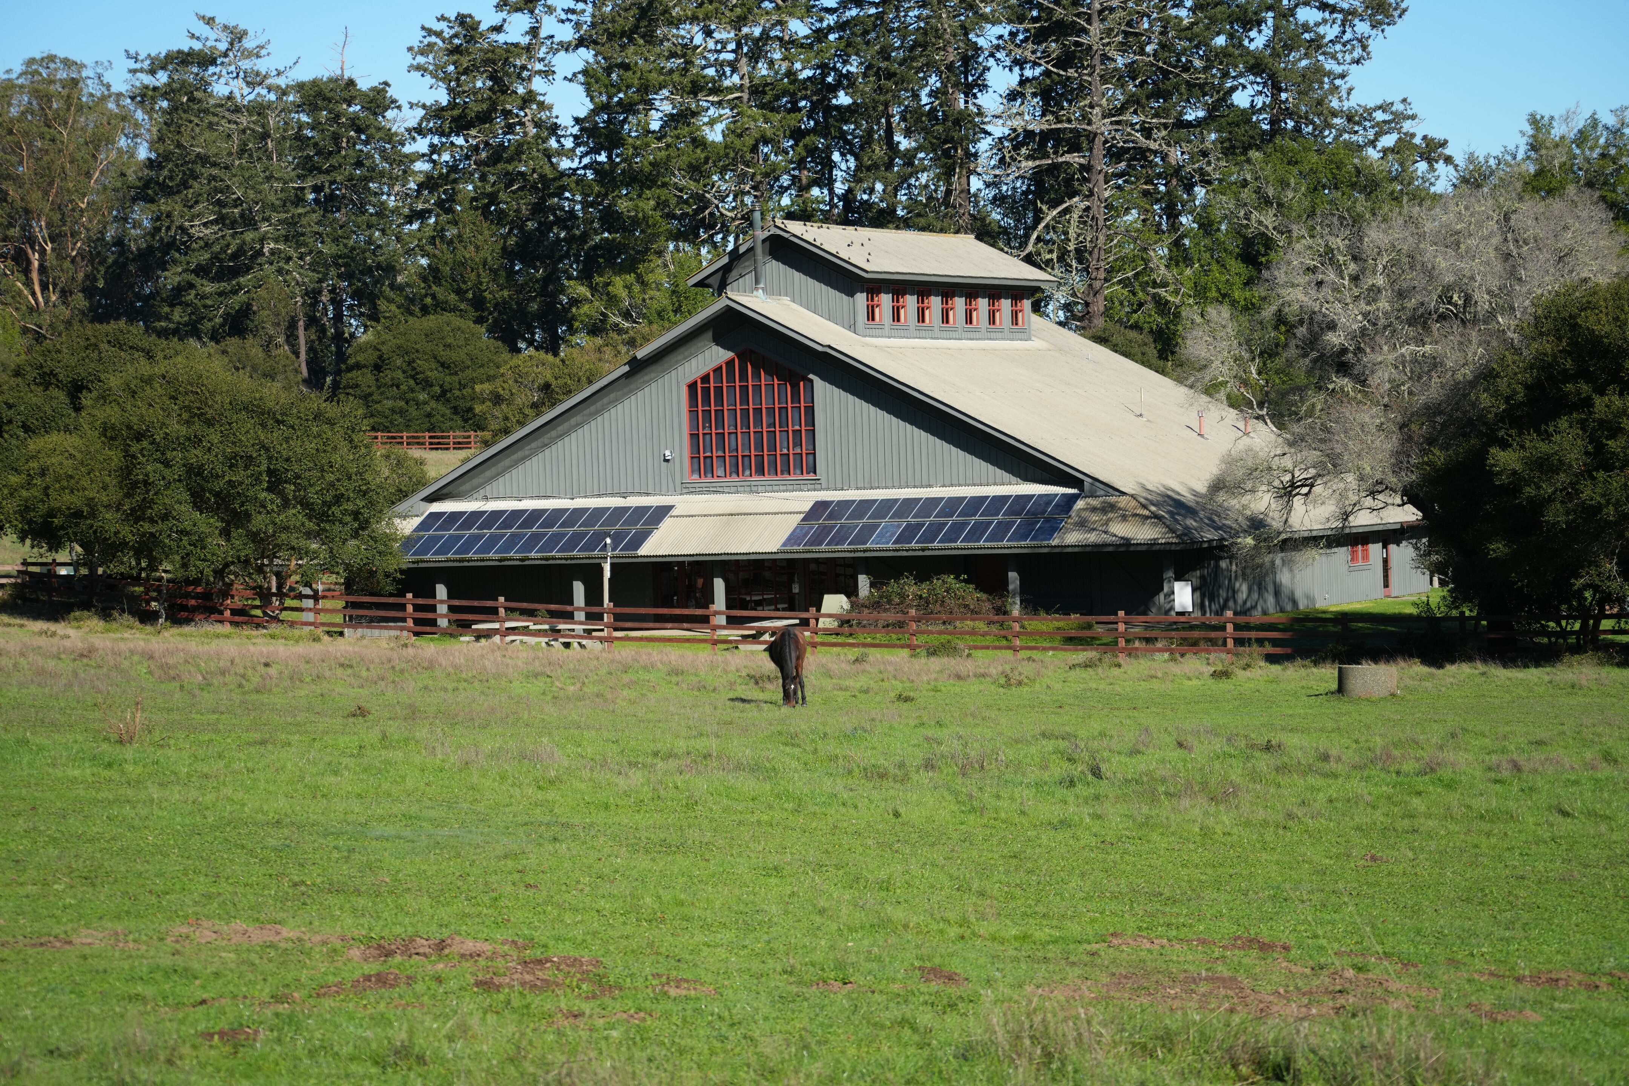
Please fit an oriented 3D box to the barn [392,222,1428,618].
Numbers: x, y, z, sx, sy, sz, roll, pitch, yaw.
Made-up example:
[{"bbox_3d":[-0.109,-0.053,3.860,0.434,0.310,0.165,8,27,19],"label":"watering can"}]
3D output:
[{"bbox_3d":[2.317,-4.060,141.273,32.200,12.900,27.000,-1,1,25],"label":"barn"}]

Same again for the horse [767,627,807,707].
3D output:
[{"bbox_3d":[-0.506,2.369,82.532,0.680,1.500,2.150,-2,1,-4],"label":"horse"}]

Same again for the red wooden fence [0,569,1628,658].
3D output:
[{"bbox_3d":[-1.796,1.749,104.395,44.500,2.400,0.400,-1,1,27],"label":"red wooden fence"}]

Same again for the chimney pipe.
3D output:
[{"bbox_3d":[-1.734,-9.151,133.200,0.300,2.900,0.300,-1,1,25],"label":"chimney pipe"}]

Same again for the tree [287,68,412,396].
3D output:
[{"bbox_3d":[-32.900,-21.592,305.000,9.000,24.200,9.000,-2,1,0],"label":"tree"}]

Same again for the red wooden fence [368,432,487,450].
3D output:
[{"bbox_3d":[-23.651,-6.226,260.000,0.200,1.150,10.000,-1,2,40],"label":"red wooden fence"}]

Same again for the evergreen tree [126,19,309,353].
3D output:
[{"bbox_3d":[-42.757,-23.555,305.000,13.000,28.000,12.500,-2,1,0],"label":"evergreen tree"}]

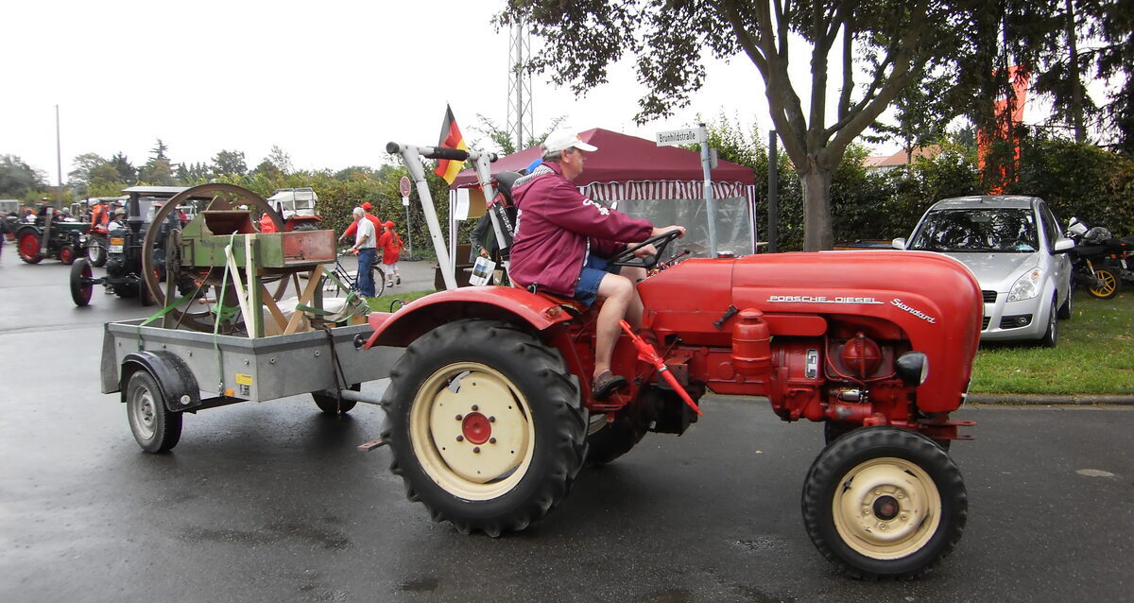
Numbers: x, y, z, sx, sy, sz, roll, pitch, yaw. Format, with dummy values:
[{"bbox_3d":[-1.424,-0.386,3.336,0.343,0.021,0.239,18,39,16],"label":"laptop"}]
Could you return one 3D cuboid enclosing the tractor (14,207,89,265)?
[{"bbox_3d":[-16.964,-2.189,33.138,2.750,1.850,1.500,2,5,23],"label":"tractor"}]

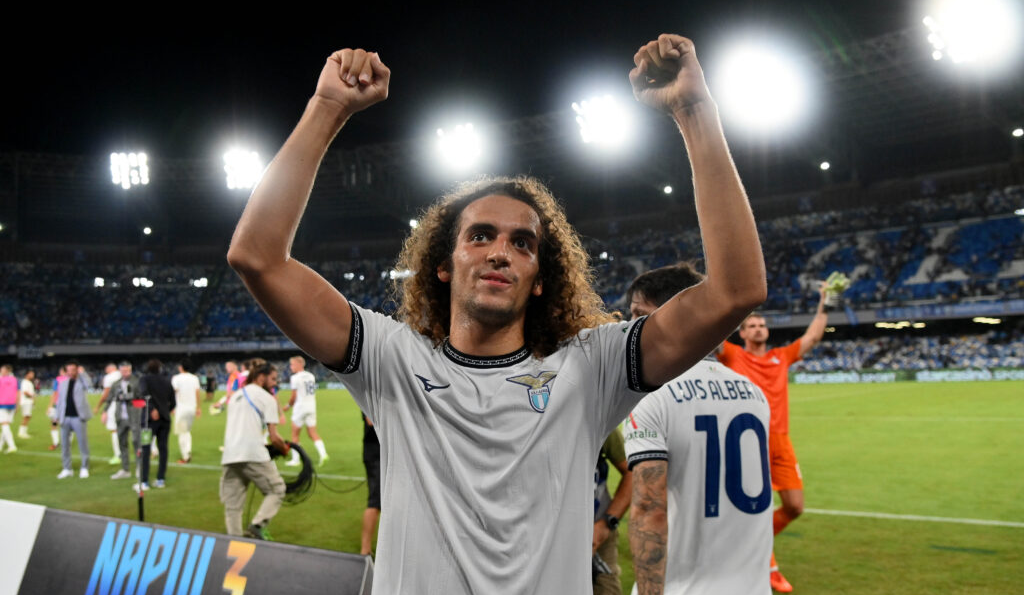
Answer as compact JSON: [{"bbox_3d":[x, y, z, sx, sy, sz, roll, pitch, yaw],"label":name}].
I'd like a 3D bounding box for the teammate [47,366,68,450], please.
[{"bbox_3d":[-10.241,2.521,15.582,0.550,1.800,0.520,-1,-7,-6],"label":"teammate"}]

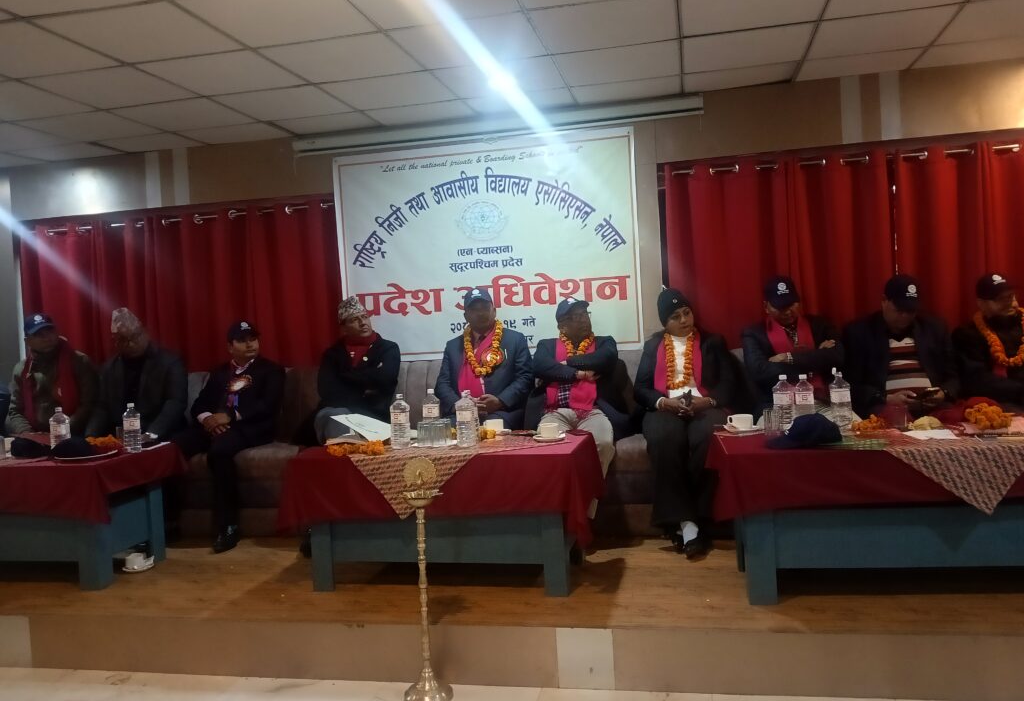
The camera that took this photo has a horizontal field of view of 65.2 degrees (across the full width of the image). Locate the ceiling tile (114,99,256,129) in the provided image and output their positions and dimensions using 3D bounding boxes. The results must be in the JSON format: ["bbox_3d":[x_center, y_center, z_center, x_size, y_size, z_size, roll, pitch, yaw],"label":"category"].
[{"bbox_3d":[-1.822,-1.322,4.490,0.600,0.020,0.600,-3,3,12],"label":"ceiling tile"}]

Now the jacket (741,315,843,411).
[{"bbox_3d":[1.419,0.124,4.073,0.540,0.620,0.420,-3,3,12],"label":"jacket"}]

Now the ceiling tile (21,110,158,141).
[{"bbox_3d":[-2.404,-1.292,4.600,0.600,0.020,0.600,-3,3,12],"label":"ceiling tile"}]

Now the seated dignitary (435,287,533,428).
[{"bbox_3d":[-0.182,0.321,4.296,0.580,1.310,0.820,-3,3,7],"label":"seated dignitary"}]

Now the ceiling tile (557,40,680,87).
[{"bbox_3d":[0.534,-1.432,3.999,0.595,0.020,0.595,-3,3,12],"label":"ceiling tile"}]

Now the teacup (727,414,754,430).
[{"bbox_3d":[0.949,0.294,3.302,0.103,0.062,0.085,-3,3,12],"label":"teacup"}]

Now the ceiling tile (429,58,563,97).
[{"bbox_3d":[-0.057,-1.399,4.108,0.600,0.020,0.600,-3,3,12],"label":"ceiling tile"}]

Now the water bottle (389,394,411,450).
[{"bbox_3d":[-0.518,0.320,3.642,0.086,0.246,0.086,-3,3,12],"label":"water bottle"}]

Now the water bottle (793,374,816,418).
[{"bbox_3d":[1.236,0.220,3.383,0.083,0.238,0.083,-3,3,12],"label":"water bottle"}]

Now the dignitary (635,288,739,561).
[{"bbox_3d":[0.869,0.306,4.066,0.540,1.250,0.840,-3,3,12],"label":"dignitary"}]

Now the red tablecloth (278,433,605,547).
[{"bbox_3d":[-0.272,0.584,3.407,1.280,0.380,0.560,-3,3,12],"label":"red tablecloth"}]

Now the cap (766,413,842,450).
[{"bbox_3d":[1.136,0.305,3.109,0.275,0.112,0.190,-3,3,0],"label":"cap"}]

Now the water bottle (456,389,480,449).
[{"bbox_3d":[-0.197,0.290,3.443,0.083,0.237,0.083,-3,3,12],"label":"water bottle"}]

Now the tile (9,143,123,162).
[{"bbox_3d":[-2.890,-1.299,5.220,0.600,0.020,0.396,-3,3,12],"label":"tile"}]

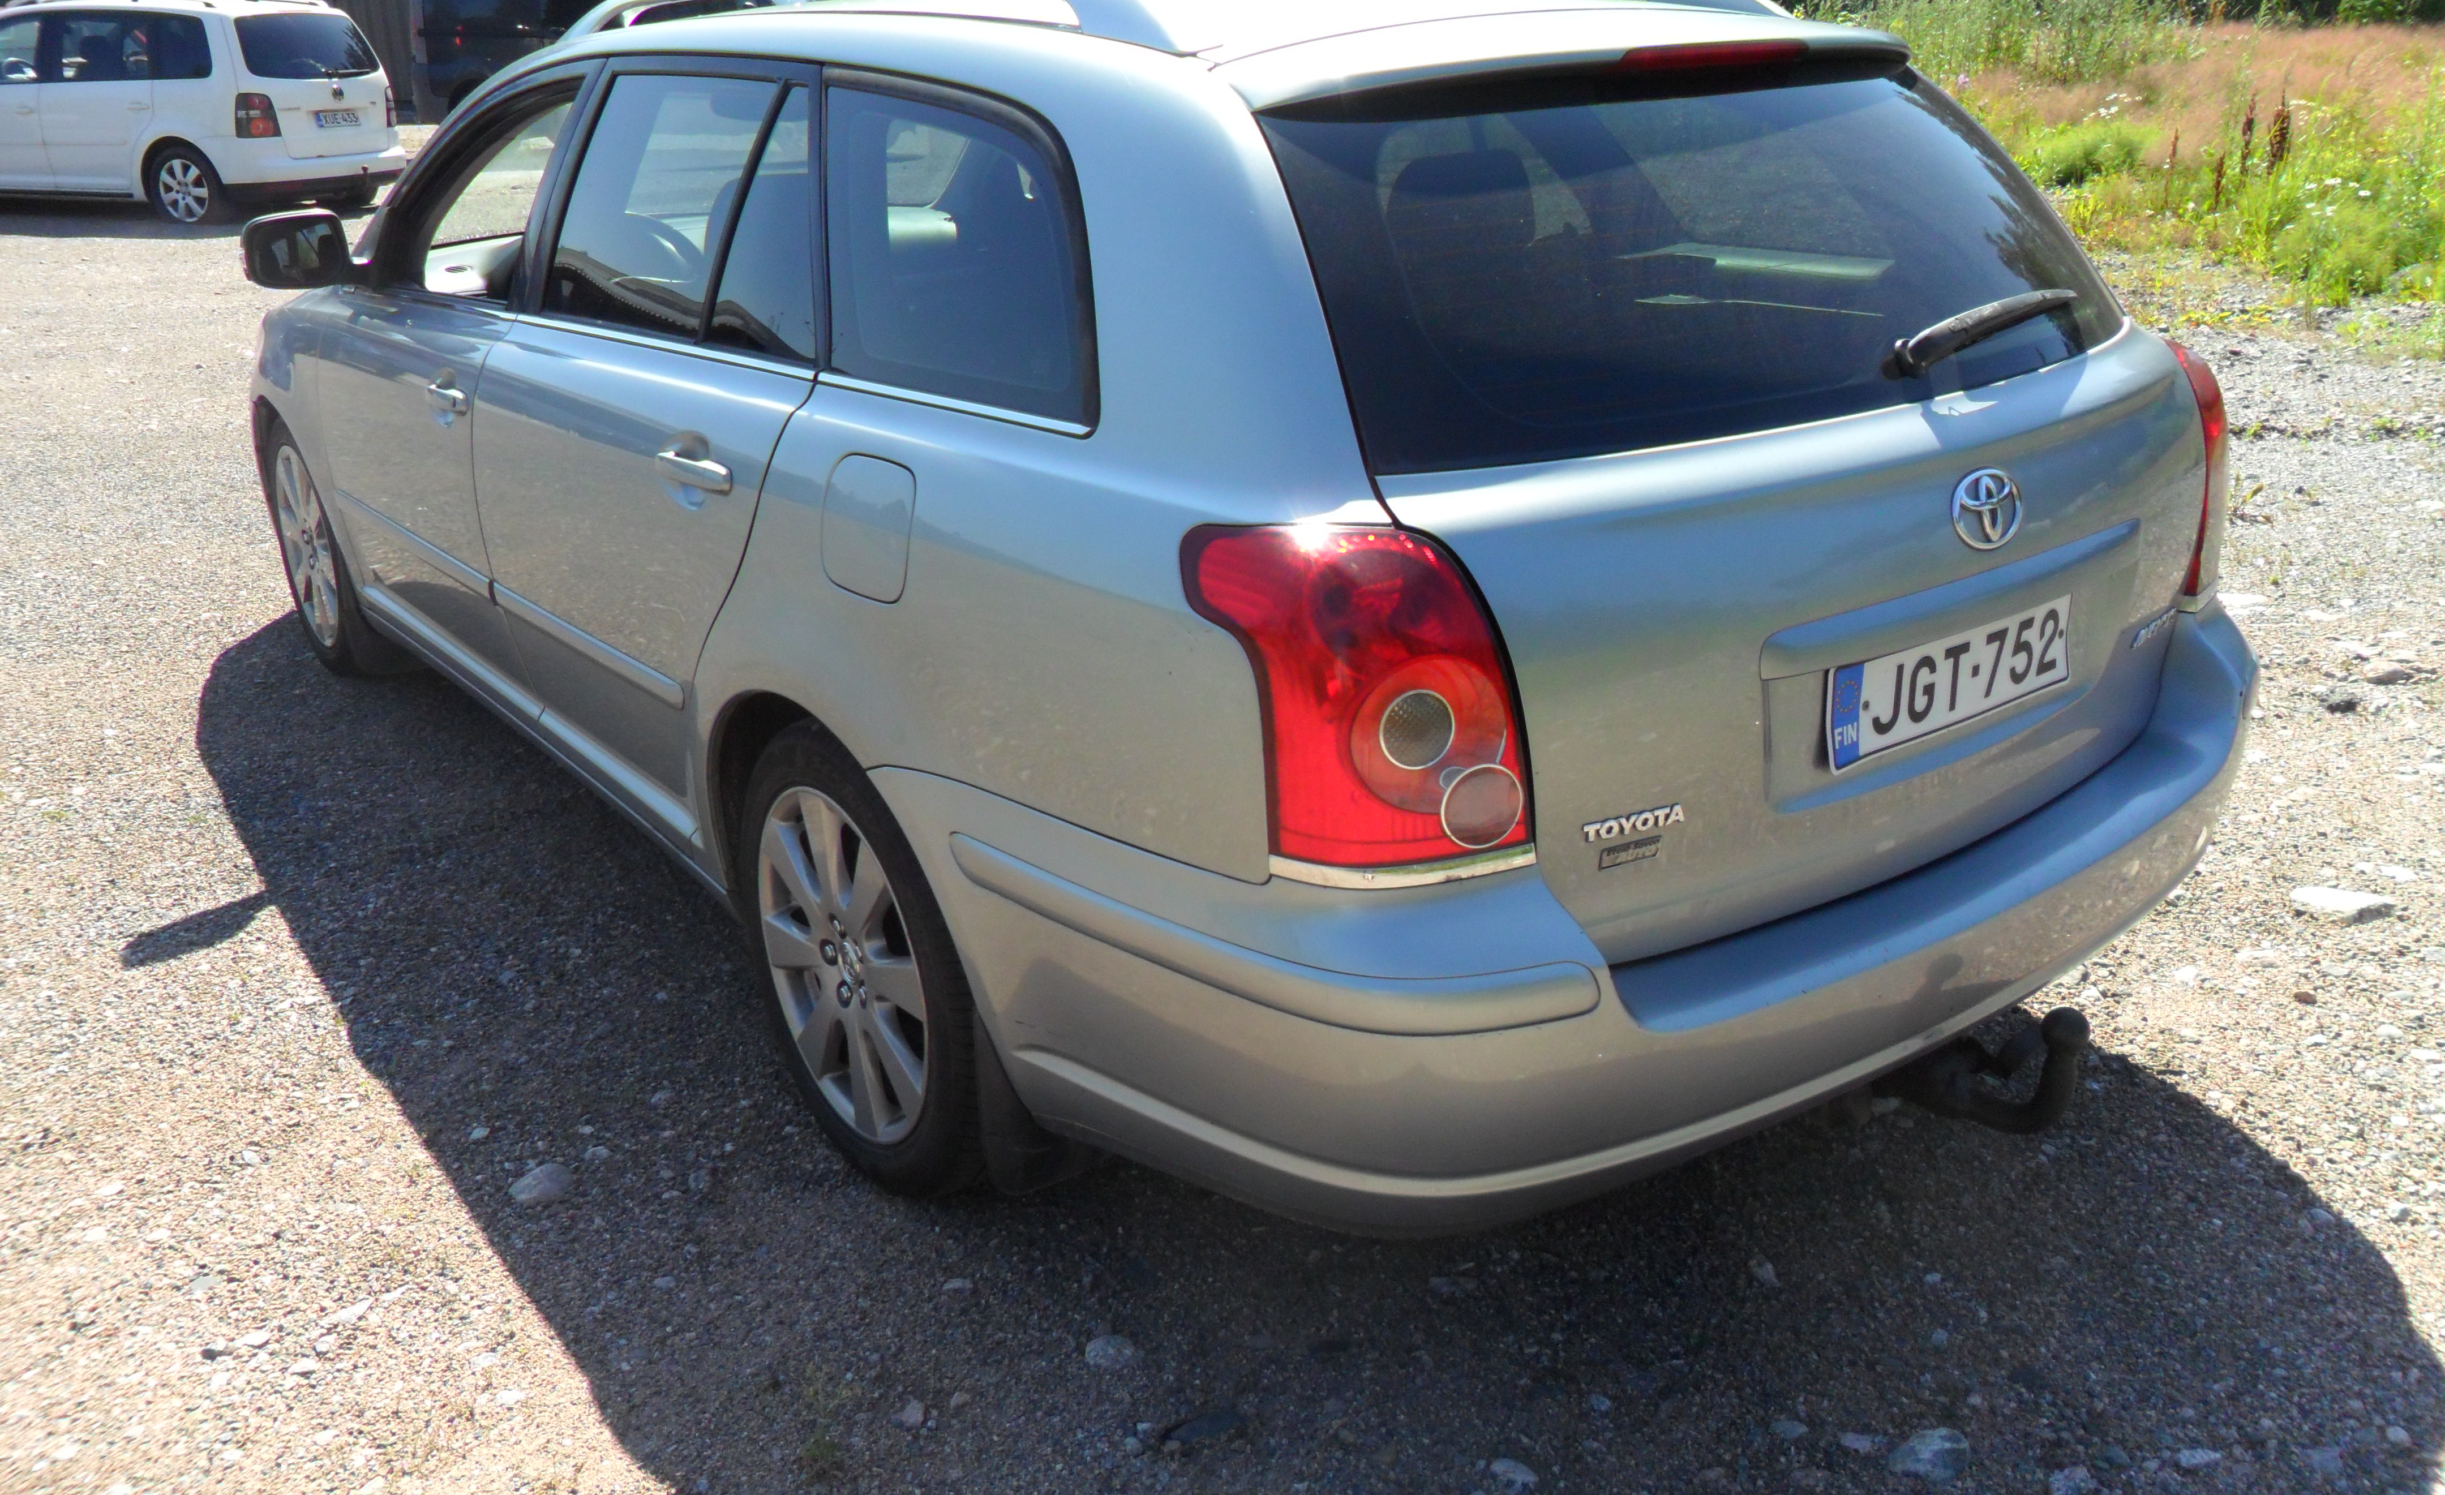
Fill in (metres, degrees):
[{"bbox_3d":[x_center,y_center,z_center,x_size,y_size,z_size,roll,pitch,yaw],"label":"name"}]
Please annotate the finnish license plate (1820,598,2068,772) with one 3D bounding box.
[{"bbox_3d":[0.785,-0.082,2.037,0.442,0.118,0.012,-17,20,-34],"label":"finnish license plate"}]

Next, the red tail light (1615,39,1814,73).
[{"bbox_3d":[0.531,-0.761,2.103,0.325,0.030,0.045,-17,26,-34],"label":"red tail light"}]

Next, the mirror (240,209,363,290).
[{"bbox_3d":[-1.699,-0.918,3.510,0.220,0.145,0.125,-17,26,-34],"label":"mirror"}]

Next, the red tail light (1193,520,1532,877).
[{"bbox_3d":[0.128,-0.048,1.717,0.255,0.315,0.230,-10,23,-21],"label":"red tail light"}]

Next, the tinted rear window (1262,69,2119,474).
[{"bbox_3d":[0.578,-0.562,2.122,1.290,0.467,0.049,-17,-17,-34],"label":"tinted rear window"}]

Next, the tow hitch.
[{"bbox_3d":[0.836,0.334,2.126,0.090,0.180,0.245,-17,26,-34],"label":"tow hitch"}]

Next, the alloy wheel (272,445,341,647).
[{"bbox_3d":[-2.085,-0.489,4.542,0.180,0.470,0.470,-17,26,-34],"label":"alloy wheel"}]

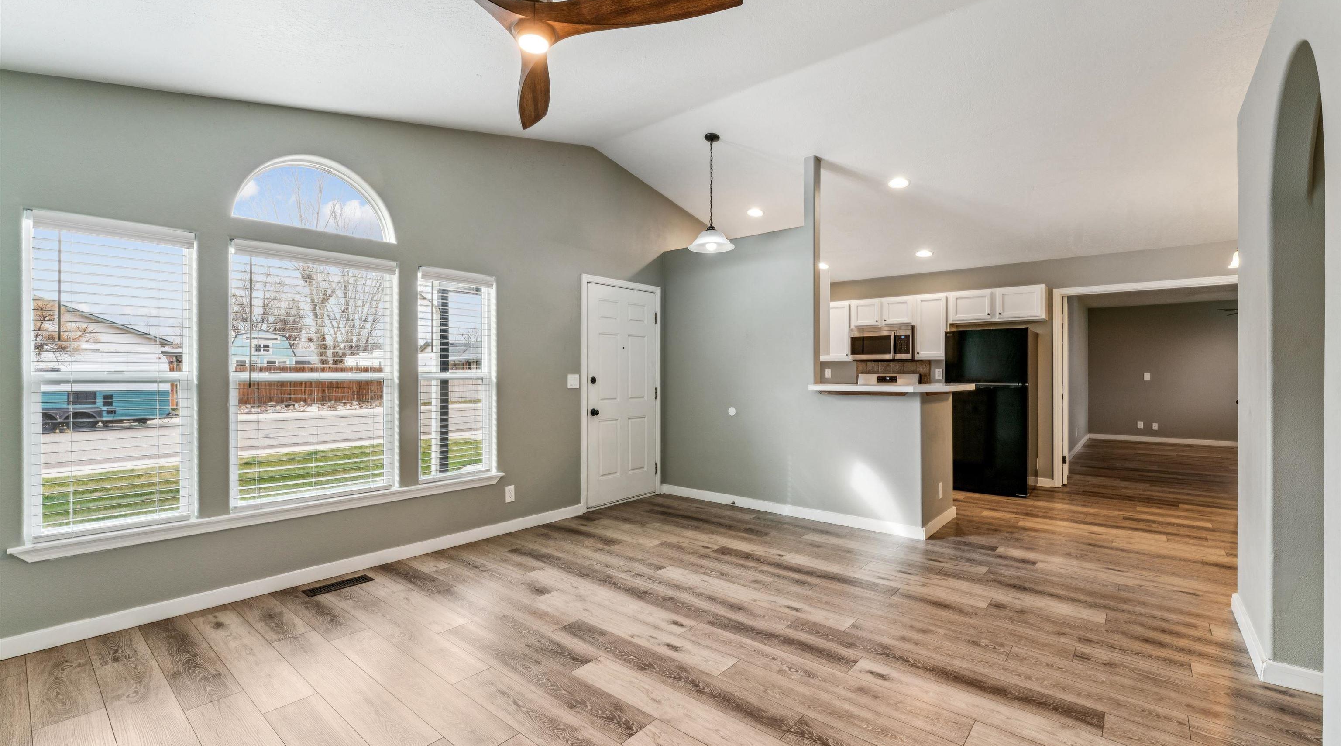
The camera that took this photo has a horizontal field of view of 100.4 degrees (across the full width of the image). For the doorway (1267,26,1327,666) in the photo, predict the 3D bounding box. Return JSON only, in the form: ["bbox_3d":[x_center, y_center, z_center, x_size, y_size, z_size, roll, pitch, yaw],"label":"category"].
[{"bbox_3d":[2.143,0.079,1.859,0.116,2.317,0.928,0,0,40],"label":"doorway"}]

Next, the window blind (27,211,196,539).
[{"bbox_3d":[-2.719,0.020,2.742,0.105,1.496,0.594,0,0,40],"label":"window blind"}]

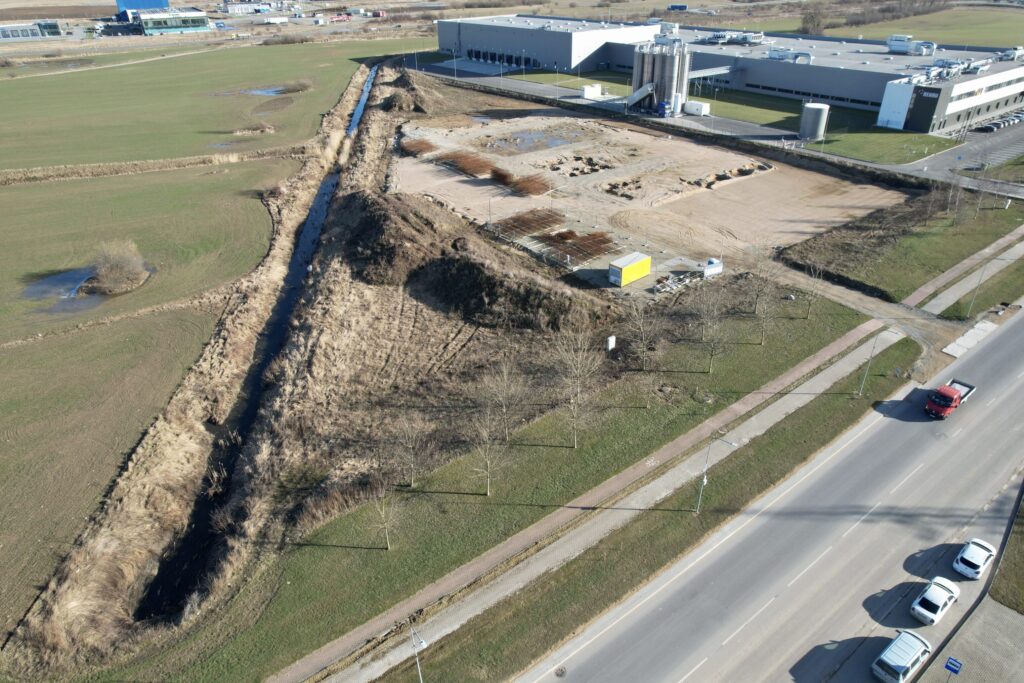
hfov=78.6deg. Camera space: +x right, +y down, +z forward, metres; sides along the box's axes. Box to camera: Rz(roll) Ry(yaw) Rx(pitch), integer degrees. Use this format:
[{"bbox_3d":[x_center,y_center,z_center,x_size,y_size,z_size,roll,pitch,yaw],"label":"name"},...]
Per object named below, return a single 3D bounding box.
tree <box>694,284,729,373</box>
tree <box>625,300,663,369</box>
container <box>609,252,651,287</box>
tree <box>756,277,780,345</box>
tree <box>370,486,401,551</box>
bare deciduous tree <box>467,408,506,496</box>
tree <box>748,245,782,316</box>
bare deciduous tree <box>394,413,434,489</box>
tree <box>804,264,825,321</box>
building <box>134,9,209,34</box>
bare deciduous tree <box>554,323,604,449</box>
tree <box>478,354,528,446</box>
[{"bbox_3d":[22.544,-1.128,70.800,3.543,10.805,3.543,9,33,18],"label":"tree"},{"bbox_3d":[14.719,-0.402,69.907,4.284,8.518,4.284,5,32,12],"label":"tree"},{"bbox_3d":[17.178,-10.428,90.837,6.120,2.800,2.420,-25,38,-33],"label":"container"},{"bbox_3d":[30.125,-3.211,73.779,2.417,8.409,2.417,12,34,21],"label":"tree"},{"bbox_3d":[-9.894,14.075,49.182,2.176,6.636,2.176,-11,32,-14],"label":"tree"},{"bbox_3d":[-2.143,9.778,53.368,3.486,9.202,3.486,-4,31,-3],"label":"bare deciduous tree"},{"bbox_3d":[32.222,-7.563,80.025,4.043,9.272,4.043,11,34,21],"label":"tree"},{"bbox_3d":[-8.596,9.721,54.883,3.411,8.113,3.411,-9,32,-11],"label":"bare deciduous tree"},{"bbox_3d":[38.116,-6.036,79.133,2.061,7.235,2.061,14,35,24],"label":"tree"},{"bbox_3d":[-283.346,-266.681,521.888,47.520,13.365,64.350,-18,35,-24],"label":"building"},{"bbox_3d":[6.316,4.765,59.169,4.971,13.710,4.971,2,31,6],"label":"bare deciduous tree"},{"bbox_3d":[-0.737,5.637,59.557,5.005,9.802,5.005,-2,31,-1],"label":"tree"}]

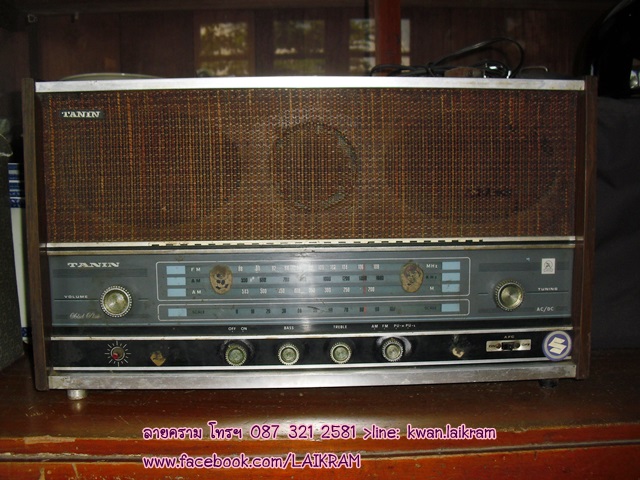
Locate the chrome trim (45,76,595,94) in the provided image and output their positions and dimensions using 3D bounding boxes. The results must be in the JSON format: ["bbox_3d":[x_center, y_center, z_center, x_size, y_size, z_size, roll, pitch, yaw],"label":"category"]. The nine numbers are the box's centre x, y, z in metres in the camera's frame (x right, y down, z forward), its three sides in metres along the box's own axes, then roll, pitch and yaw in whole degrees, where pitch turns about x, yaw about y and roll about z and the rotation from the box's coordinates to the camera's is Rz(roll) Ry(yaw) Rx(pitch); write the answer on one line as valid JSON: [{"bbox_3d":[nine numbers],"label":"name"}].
[{"bbox_3d":[-0.004,-0.165,0.707,0.578,0.013,0.012,-1,5,-3],"label":"chrome trim"}]

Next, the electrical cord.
[{"bbox_3d":[0.155,-0.211,0.815,0.187,0.062,0.080,-1,5,-3],"label":"electrical cord"}]

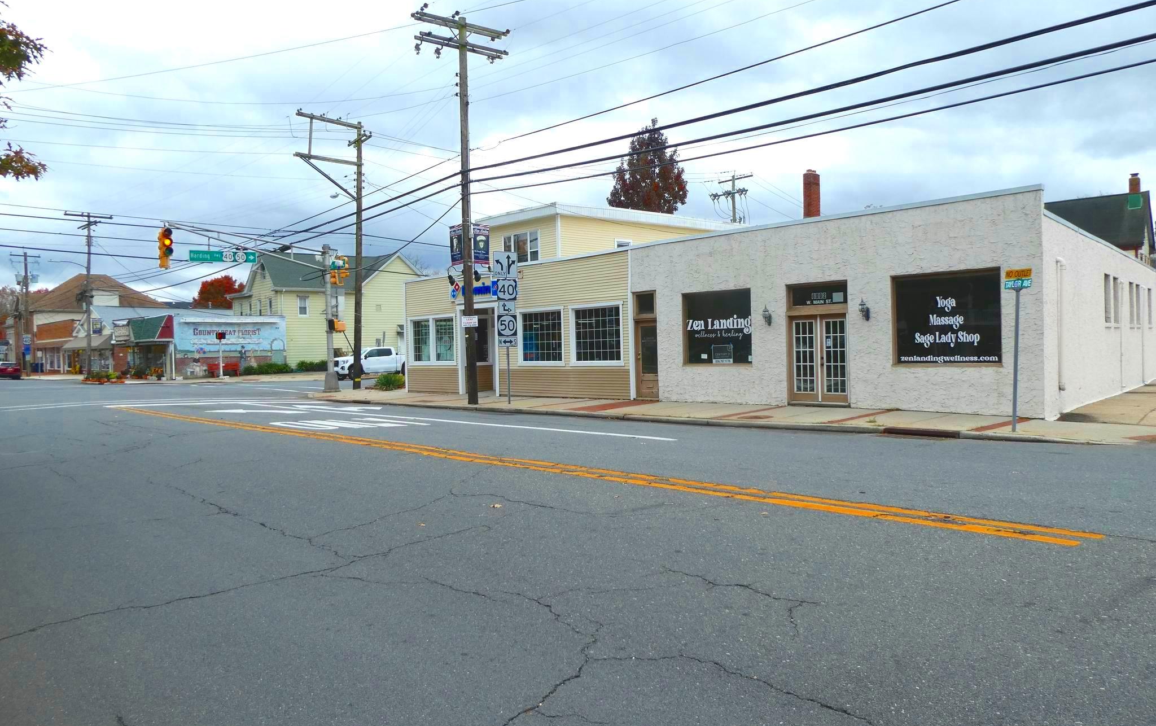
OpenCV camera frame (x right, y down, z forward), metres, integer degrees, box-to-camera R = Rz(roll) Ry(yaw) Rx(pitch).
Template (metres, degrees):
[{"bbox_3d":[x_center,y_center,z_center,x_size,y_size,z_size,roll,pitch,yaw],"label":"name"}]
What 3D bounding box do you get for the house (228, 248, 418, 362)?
[{"bbox_3d":[-21.149,-4.217,70.222,14.632,9.958,9.114,-2,1,-42],"label":"house"}]

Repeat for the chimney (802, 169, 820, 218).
[{"bbox_3d":[9.615,-6.673,32.858,0.600,2.600,0.470,-2,1,-42],"label":"chimney"}]

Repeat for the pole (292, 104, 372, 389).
[{"bbox_3d":[-11.010,-4.865,35.611,3.100,12.200,1.900,-2,1,-42],"label":"pole"}]

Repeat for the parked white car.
[{"bbox_3d":[-12.650,0.043,50.090,5.880,1.920,2.060,-2,2,-45],"label":"parked white car"}]

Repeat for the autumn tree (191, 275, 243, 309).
[{"bbox_3d":[-44.809,-5.047,99.885,8.500,11.832,8.500,-2,1,-42],"label":"autumn tree"}]

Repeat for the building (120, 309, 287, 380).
[{"bbox_3d":[-31.001,-1.298,65.493,8.600,4.750,15.500,-2,2,-44],"label":"building"}]

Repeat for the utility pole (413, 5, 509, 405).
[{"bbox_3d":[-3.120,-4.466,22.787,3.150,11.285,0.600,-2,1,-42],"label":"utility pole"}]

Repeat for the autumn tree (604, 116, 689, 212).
[{"bbox_3d":[3.667,-6.520,44.861,6.300,14.329,6.300,-2,1,-42],"label":"autumn tree"}]

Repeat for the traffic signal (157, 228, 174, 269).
[{"bbox_3d":[-15.209,-4.236,29.600,0.420,1.480,0.600,-2,1,-42],"label":"traffic signal"}]

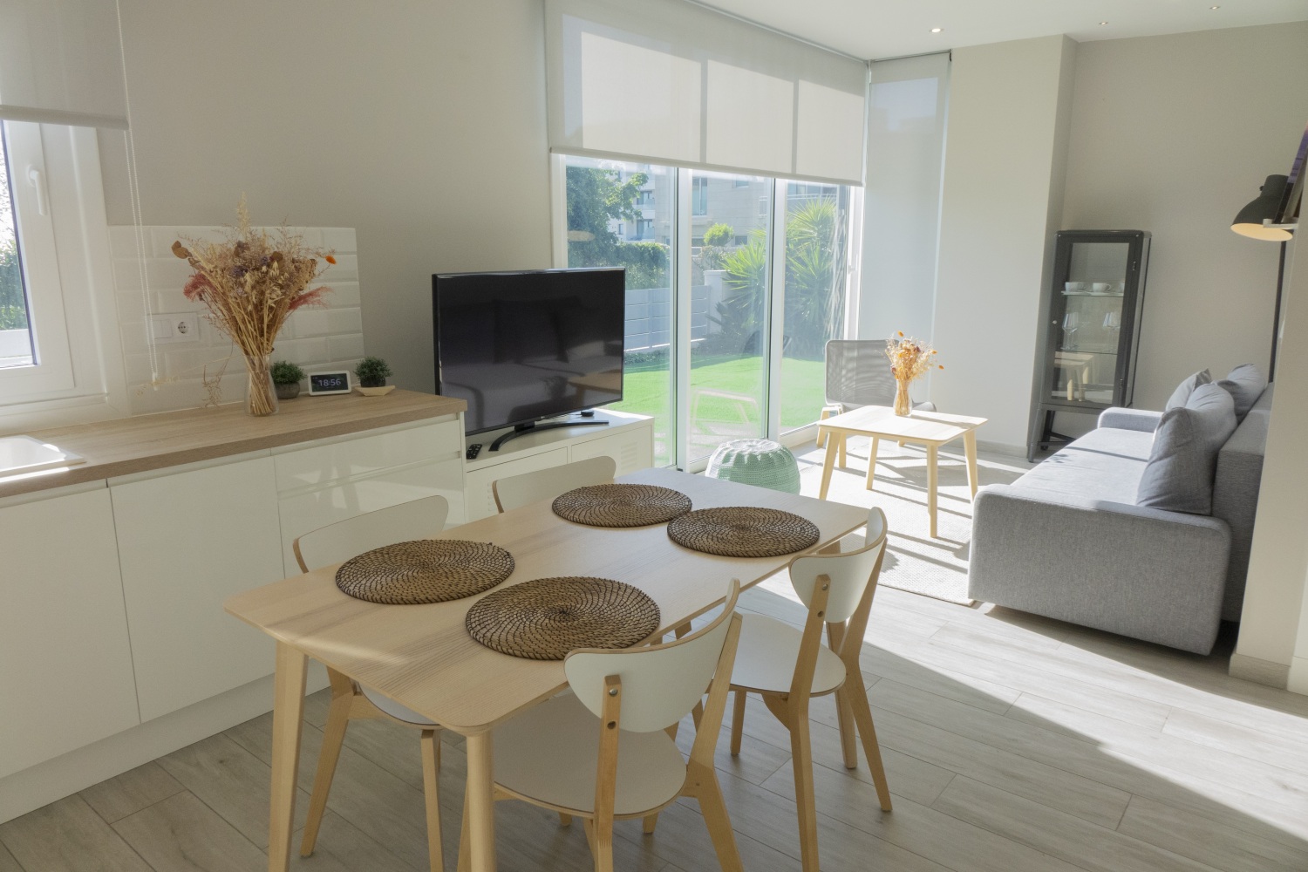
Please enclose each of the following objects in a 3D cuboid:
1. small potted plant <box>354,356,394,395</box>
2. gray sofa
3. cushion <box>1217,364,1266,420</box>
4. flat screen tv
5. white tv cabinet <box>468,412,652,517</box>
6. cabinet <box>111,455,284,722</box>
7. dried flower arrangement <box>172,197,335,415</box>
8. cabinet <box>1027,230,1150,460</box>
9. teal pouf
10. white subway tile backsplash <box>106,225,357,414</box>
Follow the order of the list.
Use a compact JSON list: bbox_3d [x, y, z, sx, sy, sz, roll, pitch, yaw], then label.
[{"bbox_3d":[-1.067,-0.235,3.322,0.135,0.150,0.145,9,15,38],"label":"small potted plant"},{"bbox_3d":[2.279,0.202,3.974,0.895,0.770,2.095,9,15,38],"label":"gray sofa"},{"bbox_3d":[2.570,-0.056,3.946,0.180,0.480,0.500,23,24,34],"label":"cushion"},{"bbox_3d":[-0.486,-0.369,3.839,0.220,0.700,1.120,9,15,36],"label":"flat screen tv"},{"bbox_3d":[-0.517,0.297,3.907,0.400,0.630,1.190,9,15,37],"label":"white tv cabinet"},{"bbox_3d":[-1.510,0.384,2.704,0.580,0.695,0.450,9,15,38],"label":"cabinet"},{"bbox_3d":[-1.353,-0.423,2.874,0.460,0.710,0.490,9,15,38],"label":"dried flower arrangement"},{"bbox_3d":[2.877,-0.559,5.732,0.560,1.500,0.460,9,15,38],"label":"cabinet"},{"bbox_3d":[0.527,0.245,4.698,0.520,0.390,0.520,0,12,0],"label":"teal pouf"},{"bbox_3d":[-1.439,-0.432,3.121,0.020,0.613,0.885,9,15,38],"label":"white subway tile backsplash"}]

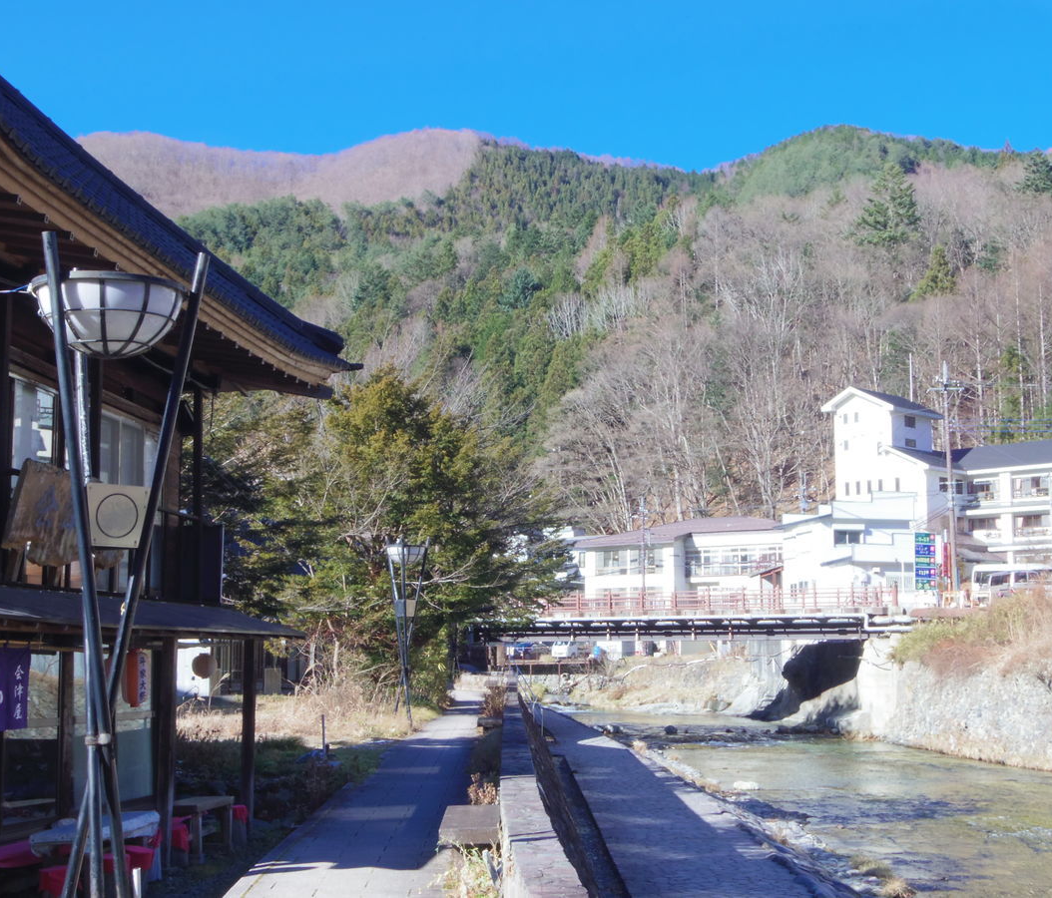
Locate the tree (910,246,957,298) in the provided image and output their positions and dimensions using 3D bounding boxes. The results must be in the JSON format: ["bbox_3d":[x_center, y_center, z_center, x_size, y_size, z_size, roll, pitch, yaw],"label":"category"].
[{"bbox_3d":[59.064,-25.169,235.000,6.400,9.000,6.400,0,-7,0],"label":"tree"}]

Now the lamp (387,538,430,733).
[{"bbox_3d":[-2.691,4.156,37.000,0.950,4.300,0.950,0,-7,0],"label":"lamp"}]

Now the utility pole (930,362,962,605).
[{"bbox_3d":[22.356,1.909,85.764,1.750,12.400,0.900,-1,-7,0],"label":"utility pole"}]

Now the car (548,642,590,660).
[{"bbox_3d":[3.618,16.000,131.000,1.500,1.800,3.500,-4,-8,30],"label":"car"}]

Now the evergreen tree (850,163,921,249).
[{"bbox_3d":[58.634,-38.791,265.000,11.000,16.500,11.000,0,-7,0],"label":"evergreen tree"}]

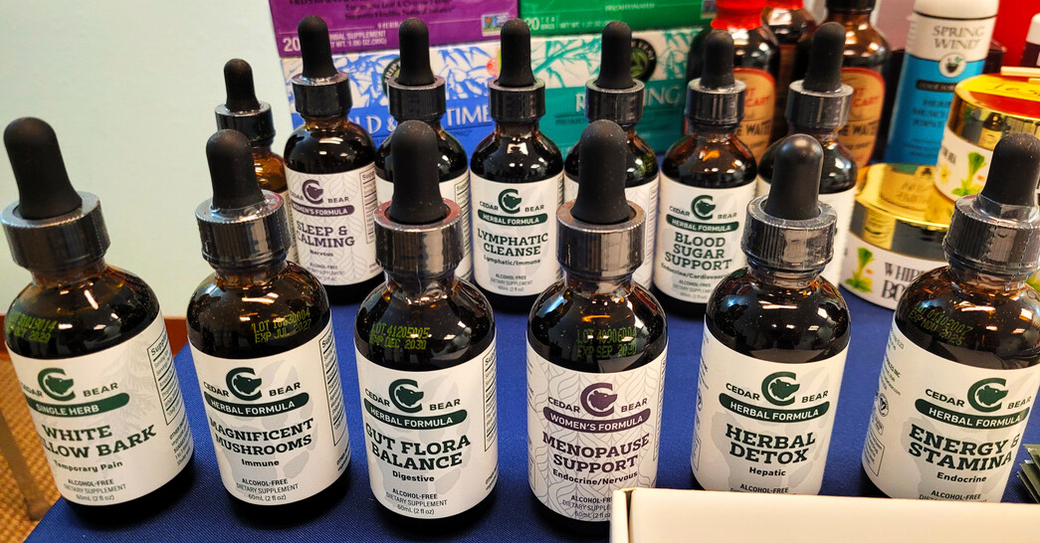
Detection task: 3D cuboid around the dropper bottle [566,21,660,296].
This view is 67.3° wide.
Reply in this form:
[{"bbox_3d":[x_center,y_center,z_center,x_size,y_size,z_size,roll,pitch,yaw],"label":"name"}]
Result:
[{"bbox_3d":[0.039,-0.044,0.329,0.039,0.119,0.039,9,29,19],"label":"dropper bottle"}]

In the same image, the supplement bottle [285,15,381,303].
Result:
[{"bbox_3d":[-0.083,-0.049,0.344,0.039,0.120,0.039,1,28,4],"label":"supplement bottle"}]

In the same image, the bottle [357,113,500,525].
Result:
[{"bbox_3d":[-0.026,0.017,0.217,0.039,0.119,0.039,3,28,8],"label":"bottle"}]

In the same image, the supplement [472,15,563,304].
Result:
[{"bbox_3d":[-0.001,-0.044,0.331,0.039,0.120,0.039,3,28,8],"label":"supplement"}]

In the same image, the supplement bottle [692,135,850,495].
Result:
[{"bbox_3d":[0.071,0.017,0.218,0.039,0.116,0.039,5,28,11],"label":"supplement bottle"}]

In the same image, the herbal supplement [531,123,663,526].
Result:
[{"bbox_3d":[0.021,0.016,0.214,0.039,0.118,0.039,0,27,2],"label":"herbal supplement"}]

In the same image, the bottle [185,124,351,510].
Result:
[{"bbox_3d":[-0.073,0.016,0.222,0.039,0.115,0.039,1,27,4],"label":"bottle"}]

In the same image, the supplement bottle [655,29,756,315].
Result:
[{"bbox_3d":[0.078,-0.040,0.325,0.039,0.118,0.039,8,29,16],"label":"supplement bottle"}]

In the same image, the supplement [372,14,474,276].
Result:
[{"bbox_3d":[-0.042,-0.046,0.337,0.039,0.120,0.039,5,28,11],"label":"supplement"}]

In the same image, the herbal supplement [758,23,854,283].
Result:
[{"bbox_3d":[0.117,-0.040,0.319,0.039,0.119,0.039,14,31,27],"label":"herbal supplement"}]

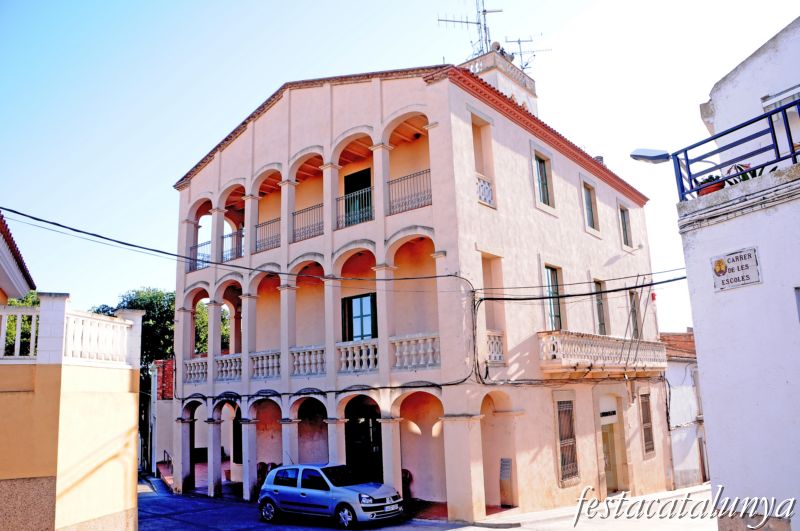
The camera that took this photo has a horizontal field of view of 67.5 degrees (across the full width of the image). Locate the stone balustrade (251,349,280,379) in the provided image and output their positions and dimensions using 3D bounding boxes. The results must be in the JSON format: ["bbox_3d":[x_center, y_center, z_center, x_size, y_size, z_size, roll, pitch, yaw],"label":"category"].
[{"bbox_3d":[-4.434,3.321,20.204,1.700,0.960,0.220,-12,-15,38],"label":"stone balustrade"}]

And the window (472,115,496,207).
[{"bbox_3d":[2.386,-3.040,17.719,0.300,2.700,1.120,-12,-15,38],"label":"window"}]

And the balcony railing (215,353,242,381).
[{"bbox_3d":[-6.155,3.695,21.588,1.594,0.942,0.220,-12,-16,38],"label":"balcony railing"}]

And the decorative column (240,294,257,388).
[{"bbox_3d":[-5.296,2.661,21.147,0.440,3.258,0.393,-12,-16,38],"label":"decorative column"}]

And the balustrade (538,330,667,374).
[{"bbox_3d":[7.935,3.353,22.176,0.769,1.240,10.598,-12,-16,38],"label":"balustrade"}]

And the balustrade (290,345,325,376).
[{"bbox_3d":[-2.752,2.971,18.509,1.645,0.882,0.210,-12,-15,38],"label":"balustrade"}]

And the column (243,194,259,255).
[{"bbox_3d":[-5.284,-1.417,21.396,0.540,2.197,0.398,-12,-15,38],"label":"column"}]

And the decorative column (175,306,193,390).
[{"bbox_3d":[-8.623,3.352,23.823,0.644,3.218,0.408,-12,-16,38],"label":"decorative column"}]

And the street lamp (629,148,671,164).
[{"bbox_3d":[3.790,-1.656,9.100,0.650,0.170,0.260,3,-7,35],"label":"street lamp"}]

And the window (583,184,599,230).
[{"bbox_3d":[7.620,-2.315,24.106,0.235,1.837,1.217,-12,-16,38],"label":"window"}]

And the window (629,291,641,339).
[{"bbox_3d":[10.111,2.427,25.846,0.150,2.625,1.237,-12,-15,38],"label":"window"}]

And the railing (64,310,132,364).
[{"bbox_3d":[-5.560,1.419,11.030,0.220,0.880,1.912,-4,-12,9],"label":"railing"}]

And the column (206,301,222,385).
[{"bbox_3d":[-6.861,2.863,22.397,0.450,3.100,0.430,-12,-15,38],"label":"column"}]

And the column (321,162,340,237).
[{"bbox_3d":[-2.140,-2.076,18.922,0.540,2.287,0.398,-12,-15,38],"label":"column"}]

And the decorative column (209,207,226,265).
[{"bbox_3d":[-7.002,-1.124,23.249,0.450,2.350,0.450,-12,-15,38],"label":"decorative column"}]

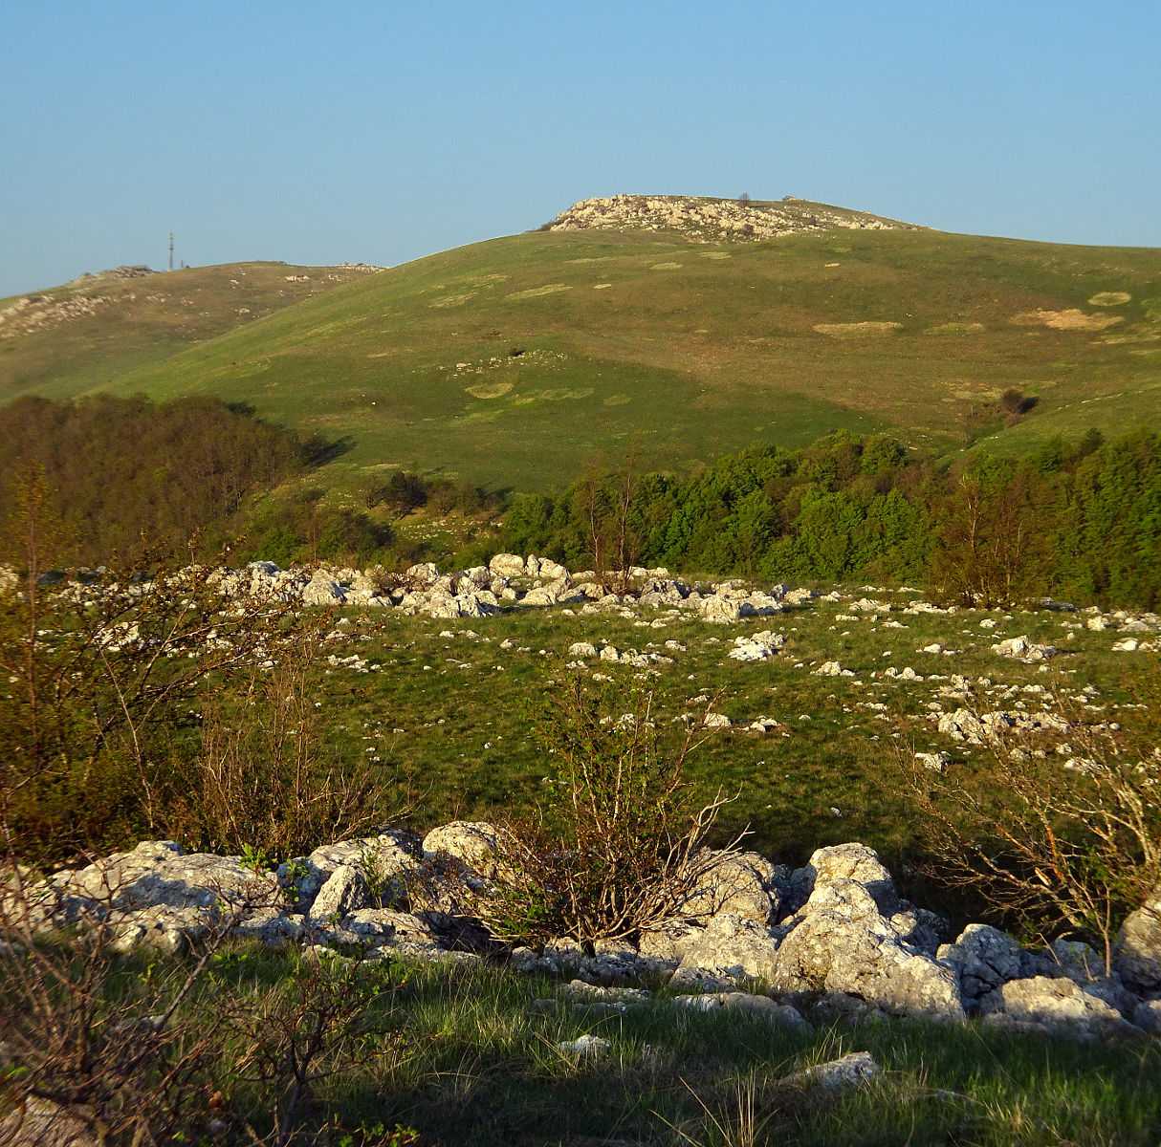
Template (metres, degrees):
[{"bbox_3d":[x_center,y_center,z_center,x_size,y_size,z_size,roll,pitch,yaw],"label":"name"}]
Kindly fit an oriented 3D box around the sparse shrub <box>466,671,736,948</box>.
[{"bbox_3d":[0.090,0.930,13.900,1.080,1.100,0.950,0,1,0],"label":"sparse shrub"}]

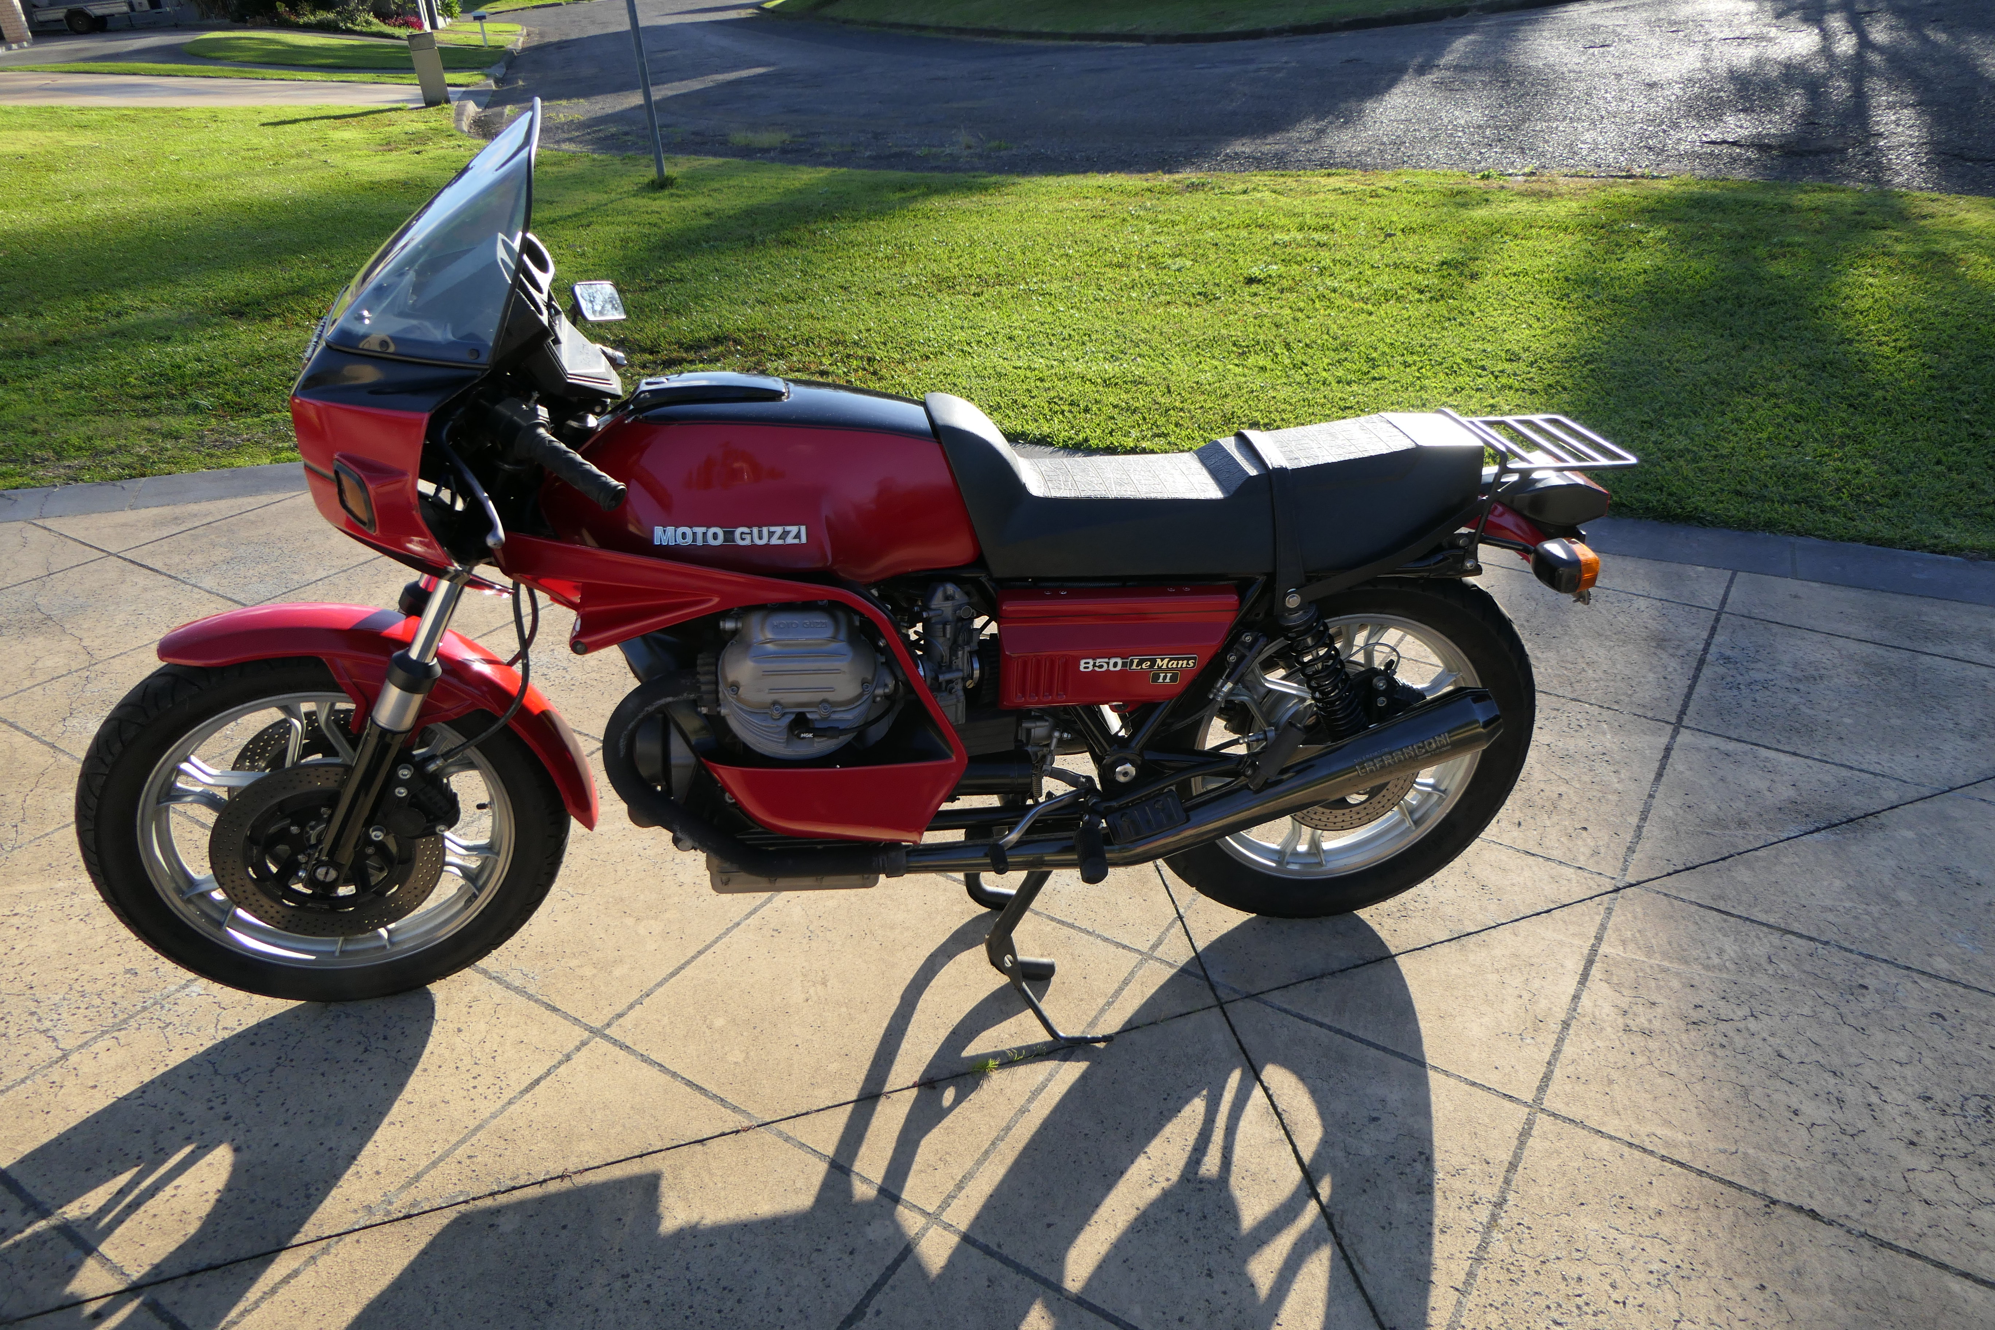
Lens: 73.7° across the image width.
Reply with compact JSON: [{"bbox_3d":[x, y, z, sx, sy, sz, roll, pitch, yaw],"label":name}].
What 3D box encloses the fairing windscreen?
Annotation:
[{"bbox_3d":[-0.671,-0.522,1.568,0.290,0.280,0.410,-8,32,-15],"label":"fairing windscreen"}]

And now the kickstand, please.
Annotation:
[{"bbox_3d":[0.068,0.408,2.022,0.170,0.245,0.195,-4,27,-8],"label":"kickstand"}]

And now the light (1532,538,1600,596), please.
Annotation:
[{"bbox_3d":[0.790,-0.138,1.855,0.084,0.072,0.070,-4,27,-8],"label":"light"}]

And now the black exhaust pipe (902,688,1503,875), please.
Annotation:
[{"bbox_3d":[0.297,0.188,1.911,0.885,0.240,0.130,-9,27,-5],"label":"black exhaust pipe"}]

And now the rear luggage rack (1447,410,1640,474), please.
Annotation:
[{"bbox_3d":[0.783,-0.337,1.944,0.218,0.050,0.224,-4,27,-8],"label":"rear luggage rack"}]

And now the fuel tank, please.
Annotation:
[{"bbox_3d":[-0.315,-0.262,1.787,0.575,0.270,0.300,-4,27,-8],"label":"fuel tank"}]

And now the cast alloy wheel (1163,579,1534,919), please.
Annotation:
[{"bbox_3d":[0.539,0.129,2.133,0.656,0.656,0.112,-4,27,-8],"label":"cast alloy wheel"}]

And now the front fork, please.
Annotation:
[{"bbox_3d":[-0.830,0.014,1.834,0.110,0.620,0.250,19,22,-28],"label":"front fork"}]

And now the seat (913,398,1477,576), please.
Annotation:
[{"bbox_3d":[0.282,-0.289,1.880,0.785,0.228,0.260,-4,27,-8],"label":"seat"}]

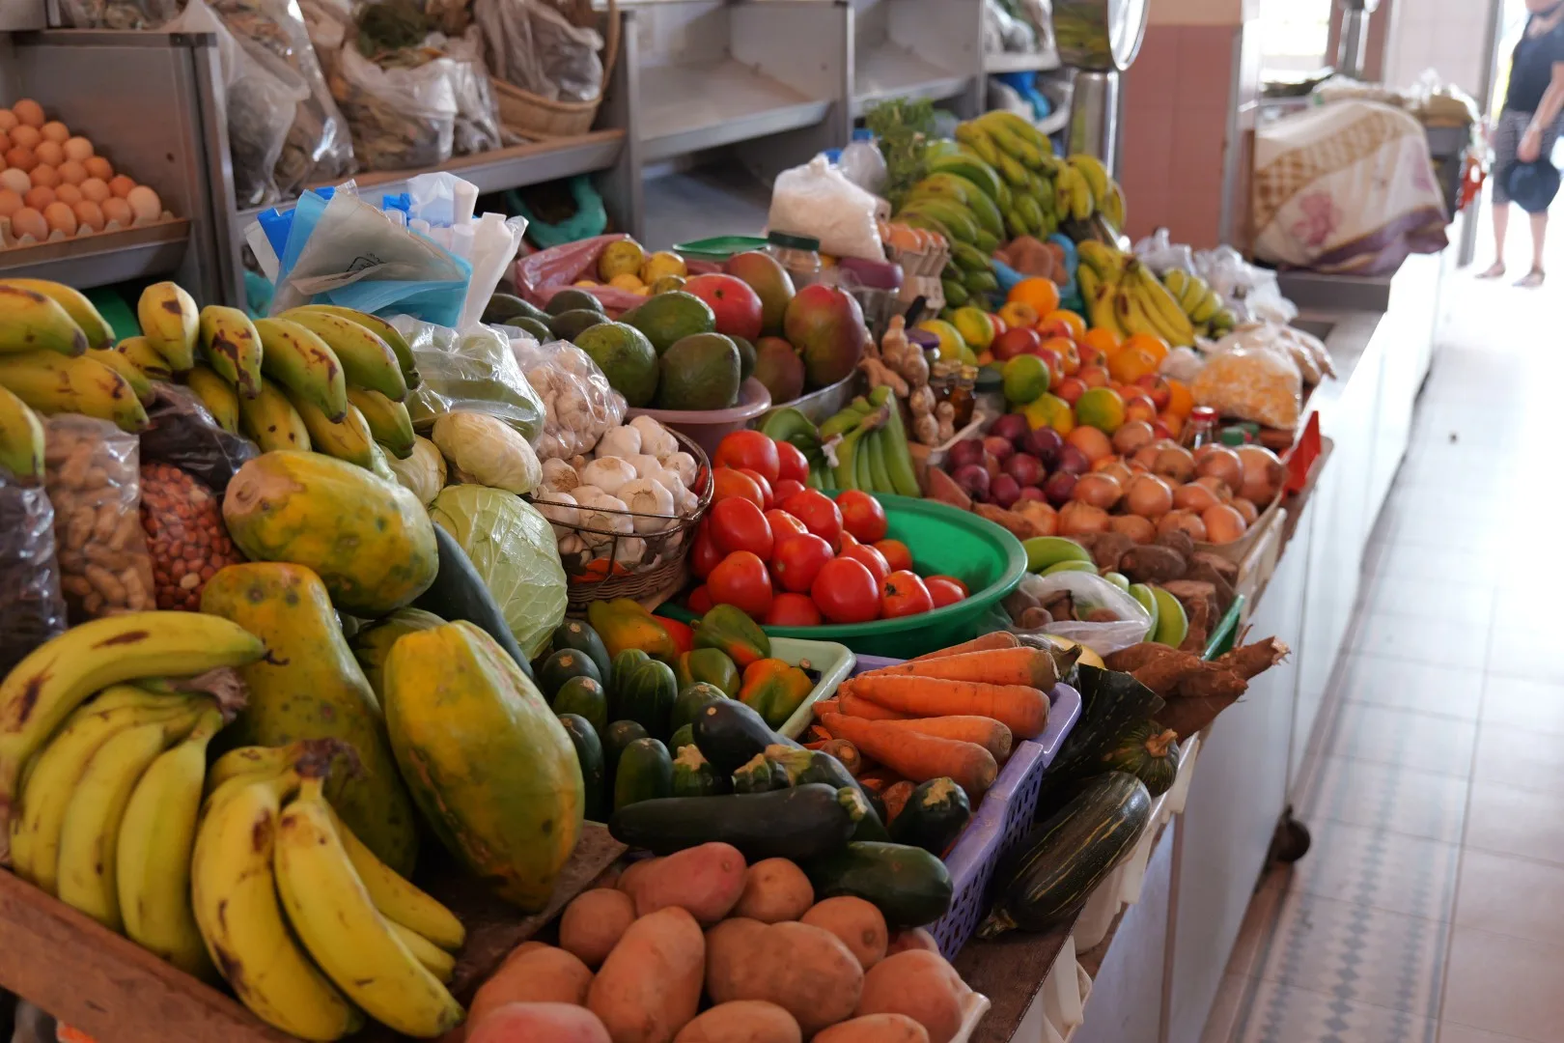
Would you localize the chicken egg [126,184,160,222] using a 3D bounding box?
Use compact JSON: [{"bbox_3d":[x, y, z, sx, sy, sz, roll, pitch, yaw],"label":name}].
[{"bbox_3d":[-0.902,-0.448,2.270,0.045,0.058,0.045,33,27,15],"label":"chicken egg"}]

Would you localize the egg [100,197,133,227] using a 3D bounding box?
[{"bbox_3d":[-0.930,-0.429,2.250,0.044,0.057,0.044,33,27,15],"label":"egg"}]

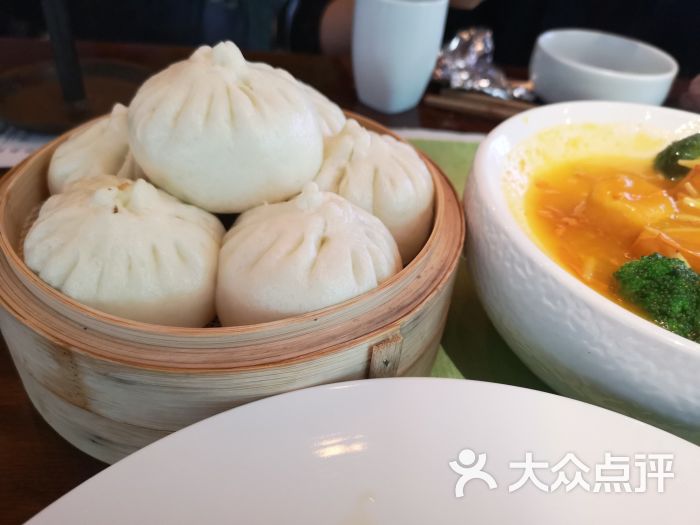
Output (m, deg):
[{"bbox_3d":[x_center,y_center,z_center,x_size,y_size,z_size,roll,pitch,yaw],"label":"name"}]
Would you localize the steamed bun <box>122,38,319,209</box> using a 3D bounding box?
[{"bbox_3d":[-0.050,-0.054,0.220,0.078,0.066,0.078,5,41,0],"label":"steamed bun"}]

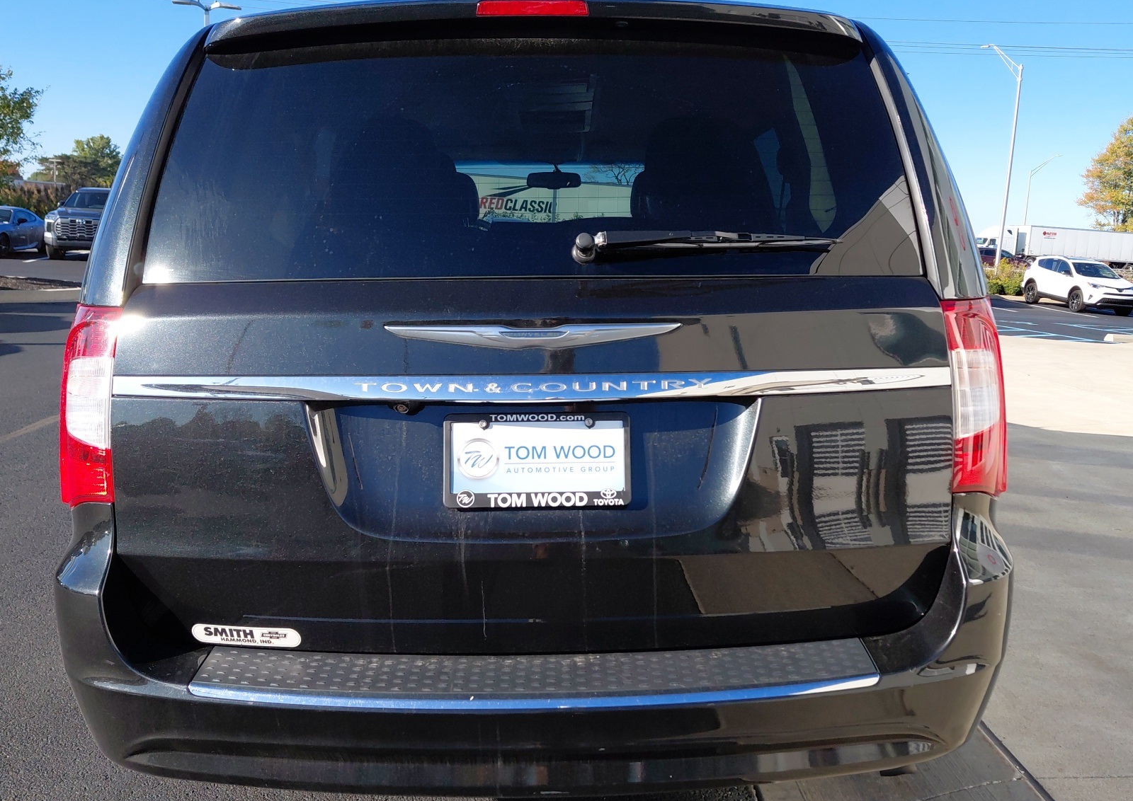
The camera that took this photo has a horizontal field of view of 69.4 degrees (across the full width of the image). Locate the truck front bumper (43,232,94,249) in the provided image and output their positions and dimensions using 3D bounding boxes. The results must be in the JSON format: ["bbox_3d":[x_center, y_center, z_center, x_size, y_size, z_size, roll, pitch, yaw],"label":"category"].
[{"bbox_3d":[-12.870,-4.280,21.900,2.000,0.430,0.520,0,10,-15],"label":"truck front bumper"}]

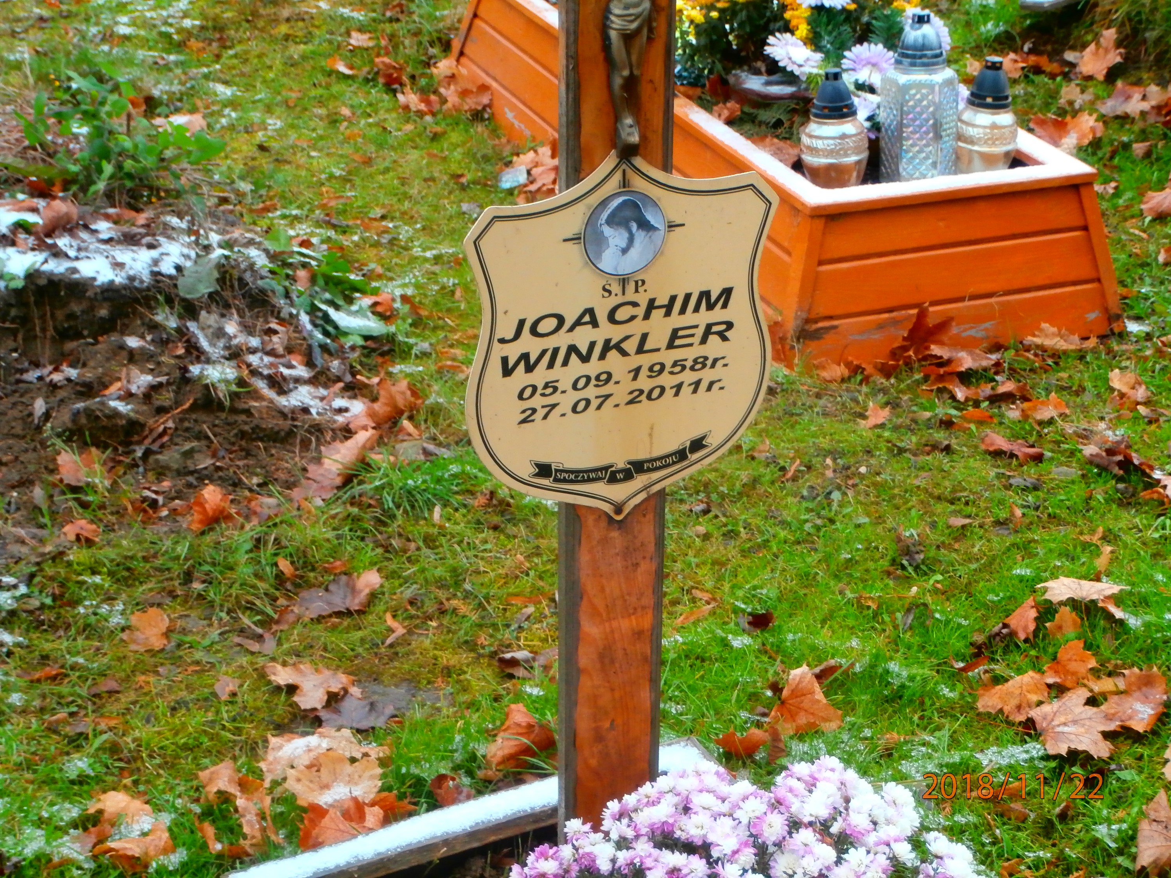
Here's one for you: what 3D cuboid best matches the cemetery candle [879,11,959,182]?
[{"bbox_3d":[0.542,-0.551,3.720,0.125,0.275,0.114,4,25,8],"label":"cemetery candle"}]

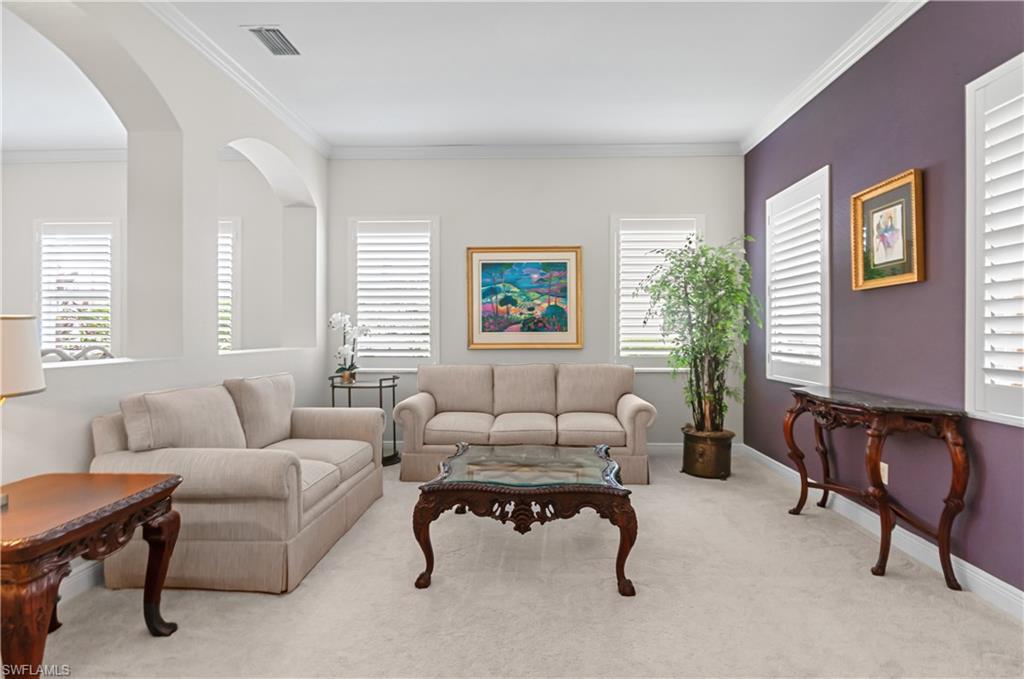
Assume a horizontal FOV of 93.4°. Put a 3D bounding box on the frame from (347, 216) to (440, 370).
[{"bbox_3d":[-1.171,-0.452,4.804,0.925,1.545,0.070,0,0,2],"label":"frame"}]

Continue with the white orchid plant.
[{"bbox_3d":[-1.514,0.056,4.548,0.370,0.615,0.250,0,0,2],"label":"white orchid plant"}]

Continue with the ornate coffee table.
[{"bbox_3d":[0.102,0.934,2.736,1.040,0.487,1.020,0,0,5],"label":"ornate coffee table"}]

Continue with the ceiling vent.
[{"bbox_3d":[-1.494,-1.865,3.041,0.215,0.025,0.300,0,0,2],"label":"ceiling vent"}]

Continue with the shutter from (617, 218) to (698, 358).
[{"bbox_3d":[1.427,-0.502,4.730,0.792,1.386,0.059,0,1,2],"label":"shutter"}]

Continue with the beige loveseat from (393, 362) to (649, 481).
[{"bbox_3d":[0.118,0.696,4.348,2.158,0.931,0.881,0,1,2],"label":"beige loveseat"}]

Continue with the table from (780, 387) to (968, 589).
[{"bbox_3d":[1.986,0.763,2.852,0.366,0.842,1.208,0,1,2],"label":"table"}]

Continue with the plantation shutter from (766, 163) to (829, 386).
[{"bbox_3d":[2.238,-0.432,3.816,0.060,1.570,0.885,0,0,2],"label":"plantation shutter"}]

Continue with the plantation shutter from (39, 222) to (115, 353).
[{"bbox_3d":[-4.505,-0.523,4.982,0.797,1.386,0.059,0,1,2],"label":"plantation shutter"}]

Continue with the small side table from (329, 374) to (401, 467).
[{"bbox_3d":[-1.383,0.754,4.546,0.668,0.802,0.554,0,1,2],"label":"small side table"}]

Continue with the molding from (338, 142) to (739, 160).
[{"bbox_3d":[0.208,-1.845,4.734,4.130,0.104,0.100,0,1,2],"label":"molding"}]

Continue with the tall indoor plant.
[{"bbox_3d":[1.678,0.144,4.233,0.960,2.040,0.850,0,0,2],"label":"tall indoor plant"}]

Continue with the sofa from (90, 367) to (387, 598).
[{"bbox_3d":[-1.461,0.711,2.978,0.931,0.921,1.475,0,1,2],"label":"sofa"}]

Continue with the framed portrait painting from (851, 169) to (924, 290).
[{"bbox_3d":[2.213,-0.617,2.855,0.050,0.605,0.505,0,0,2],"label":"framed portrait painting"}]

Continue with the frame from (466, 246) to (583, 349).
[{"bbox_3d":[0.131,-0.409,4.771,1.141,1.010,0.050,0,1,2],"label":"frame"}]

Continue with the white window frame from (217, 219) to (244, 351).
[{"bbox_3d":[-3.195,-0.498,4.922,0.896,1.485,0.069,0,1,2],"label":"white window frame"}]

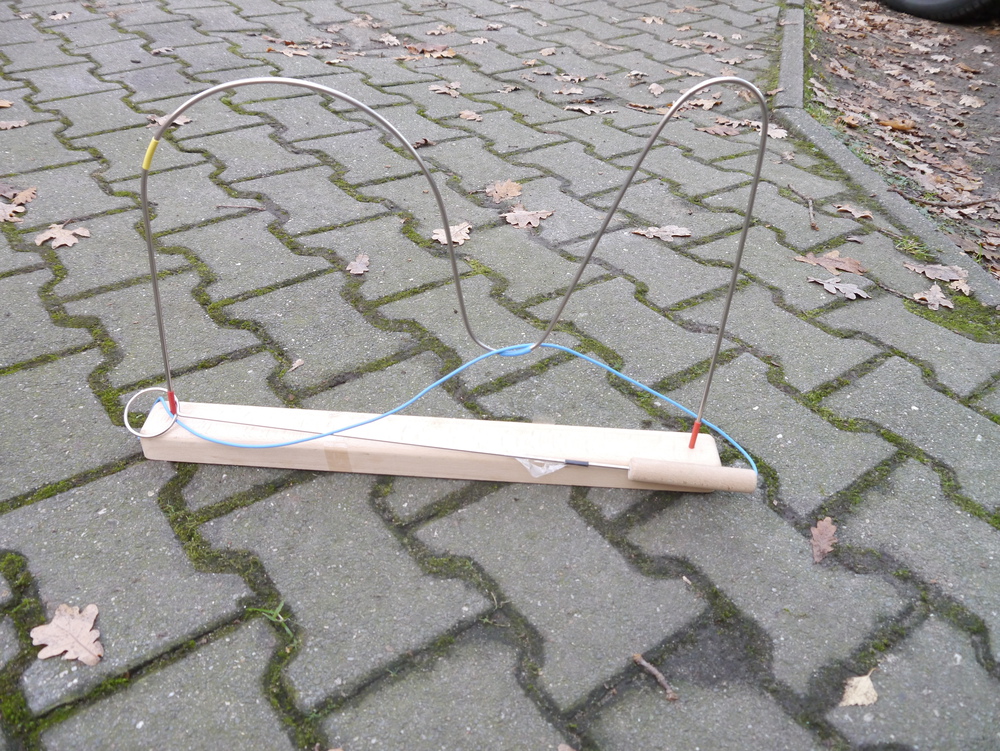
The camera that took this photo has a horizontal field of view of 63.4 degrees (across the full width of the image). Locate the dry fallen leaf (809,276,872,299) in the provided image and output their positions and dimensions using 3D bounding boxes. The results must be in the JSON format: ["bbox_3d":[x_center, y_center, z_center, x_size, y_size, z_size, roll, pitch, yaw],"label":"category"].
[{"bbox_3d":[0.432,-0.113,1.029,0.080,0.012,0.045,21,39,21],"label":"dry fallen leaf"}]

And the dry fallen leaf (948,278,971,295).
[{"bbox_3d":[0.603,-0.115,1.052,0.042,0.012,0.026,-26,46,-35],"label":"dry fallen leaf"}]

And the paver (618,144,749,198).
[{"bbox_3d":[0.297,-0.310,1.352,0.160,0.070,0.195,-24,45,-32],"label":"paver"}]

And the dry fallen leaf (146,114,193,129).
[{"bbox_3d":[-0.548,-0.420,1.337,0.077,0.018,0.050,2,36,-3],"label":"dry fallen leaf"}]

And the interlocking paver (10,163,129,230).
[{"bbox_3d":[-0.611,-0.223,1.143,0.160,0.070,0.195,-23,44,-32],"label":"interlocking paver"}]

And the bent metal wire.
[{"bbox_3d":[-0.048,-0.080,0.635,0.472,0.326,0.022,4,36,-1],"label":"bent metal wire"}]

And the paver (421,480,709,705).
[{"bbox_3d":[0.039,0.180,0.661,0.160,0.070,0.195,-22,44,-31],"label":"paver"}]

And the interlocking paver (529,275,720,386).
[{"bbox_3d":[0.146,-0.025,0.944,0.154,0.070,0.193,-22,44,-31],"label":"interlocking paver"}]

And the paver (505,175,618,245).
[{"bbox_3d":[0.072,-0.215,1.200,0.160,0.070,0.195,-21,43,-30],"label":"paver"}]

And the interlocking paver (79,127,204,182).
[{"bbox_3d":[-0.575,-0.321,1.280,0.160,0.070,0.195,-25,46,-34],"label":"interlocking paver"}]

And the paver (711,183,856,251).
[{"bbox_3d":[0.426,-0.218,1.250,0.159,0.070,0.192,-21,43,-31],"label":"paver"}]

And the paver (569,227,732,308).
[{"bbox_3d":[0.196,-0.122,1.086,0.158,0.070,0.195,-22,44,-32],"label":"paver"}]

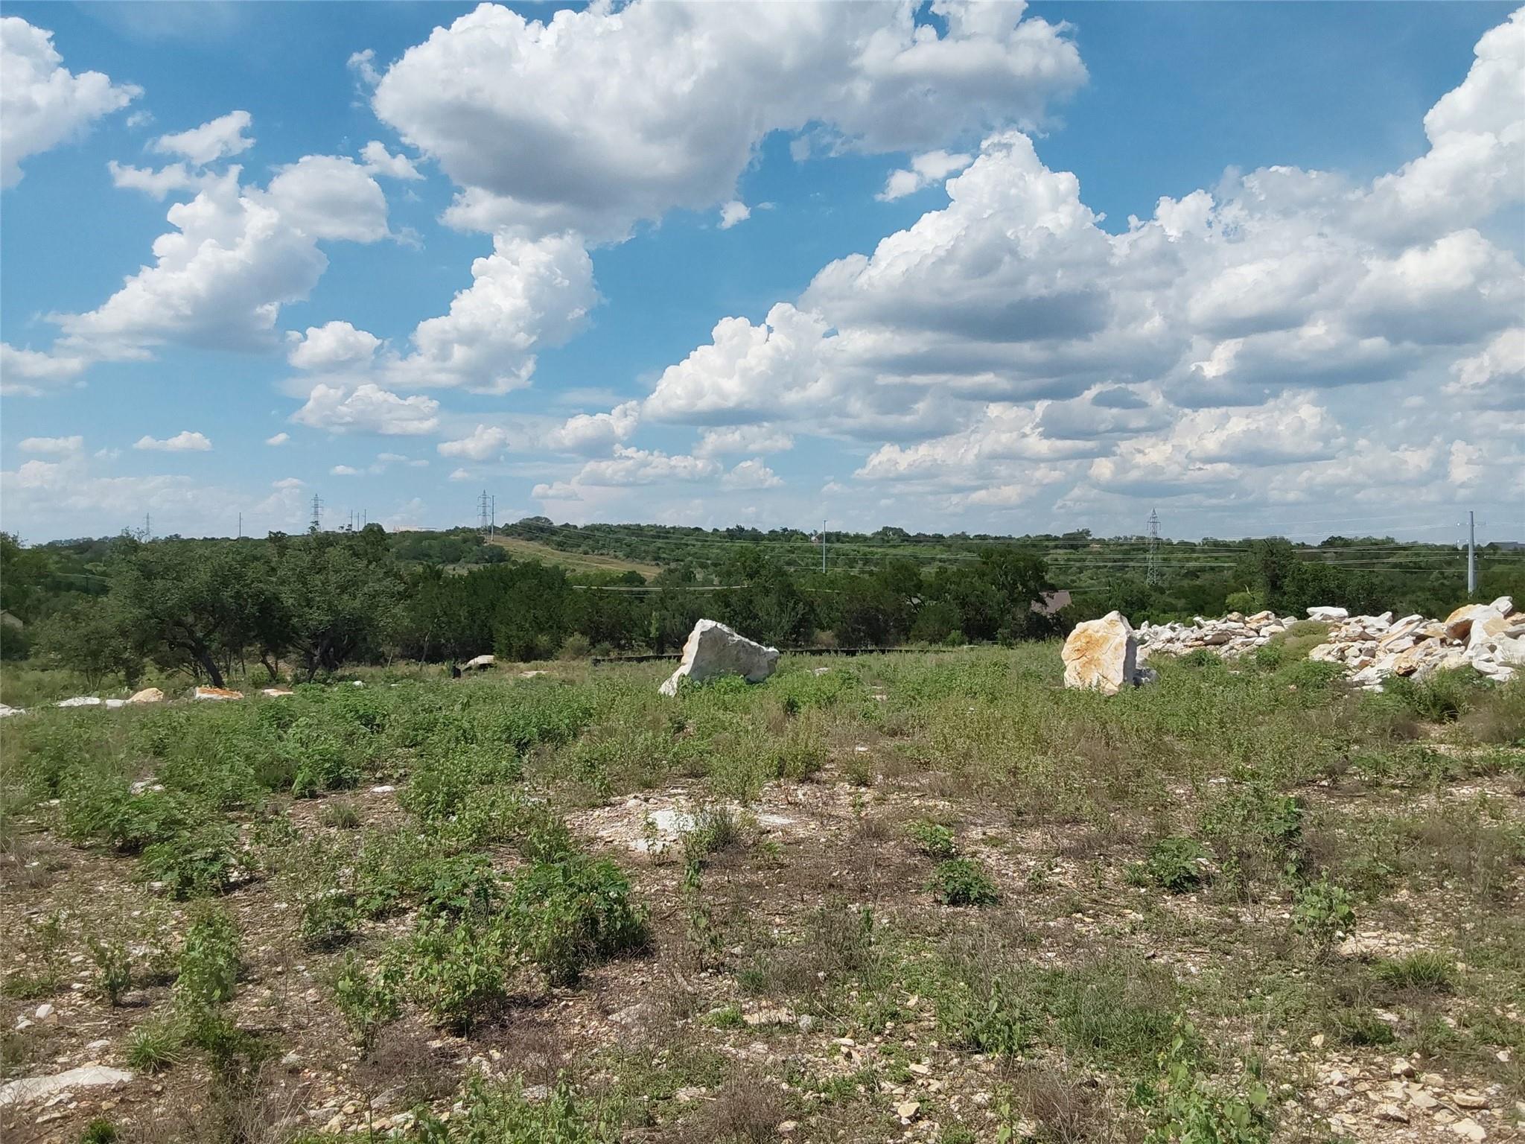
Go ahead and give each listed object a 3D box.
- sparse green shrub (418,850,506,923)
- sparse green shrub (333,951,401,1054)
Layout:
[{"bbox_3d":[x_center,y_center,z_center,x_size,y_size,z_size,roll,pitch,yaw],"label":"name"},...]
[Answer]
[{"bbox_3d":[-1.450,1.516,5.945,0.413,0.329,0.372,0,1,-14],"label":"sparse green shrub"},{"bbox_3d":[-1.362,1.483,4.247,0.234,0.342,0.210,0,1,-18],"label":"sparse green shrub"}]

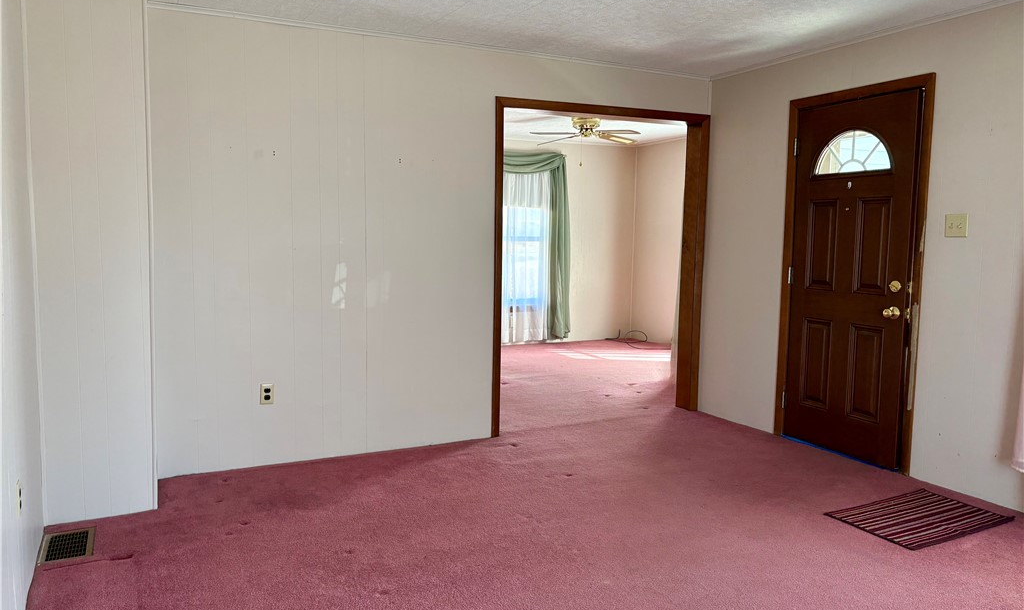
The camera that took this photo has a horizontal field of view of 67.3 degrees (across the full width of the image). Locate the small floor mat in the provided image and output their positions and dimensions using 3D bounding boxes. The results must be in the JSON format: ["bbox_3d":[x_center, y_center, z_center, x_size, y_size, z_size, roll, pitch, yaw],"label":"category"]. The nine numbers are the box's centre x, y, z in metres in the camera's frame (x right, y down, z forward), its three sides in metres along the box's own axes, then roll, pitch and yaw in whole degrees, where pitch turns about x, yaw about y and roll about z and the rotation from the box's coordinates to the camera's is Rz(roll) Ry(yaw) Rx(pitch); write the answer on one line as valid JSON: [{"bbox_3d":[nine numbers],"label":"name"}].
[{"bbox_3d":[1.861,0.954,3.507,0.767,0.012,0.448,-2,6,-31],"label":"small floor mat"}]

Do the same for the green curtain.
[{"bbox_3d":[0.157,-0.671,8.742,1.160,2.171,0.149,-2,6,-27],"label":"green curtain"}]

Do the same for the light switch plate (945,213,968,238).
[{"bbox_3d":[2.203,-0.393,3.819,0.012,0.117,0.117,-2,6,-27],"label":"light switch plate"}]

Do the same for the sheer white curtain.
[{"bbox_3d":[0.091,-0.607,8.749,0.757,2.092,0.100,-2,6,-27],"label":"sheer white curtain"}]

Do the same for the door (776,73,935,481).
[{"bbox_3d":[1.932,-0.173,4.424,0.080,2.096,0.946,-2,6,-27],"label":"door"}]

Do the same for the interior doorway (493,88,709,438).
[{"bbox_3d":[0.598,-0.244,5.100,1.648,2.077,0.159,-2,6,-27],"label":"interior doorway"}]

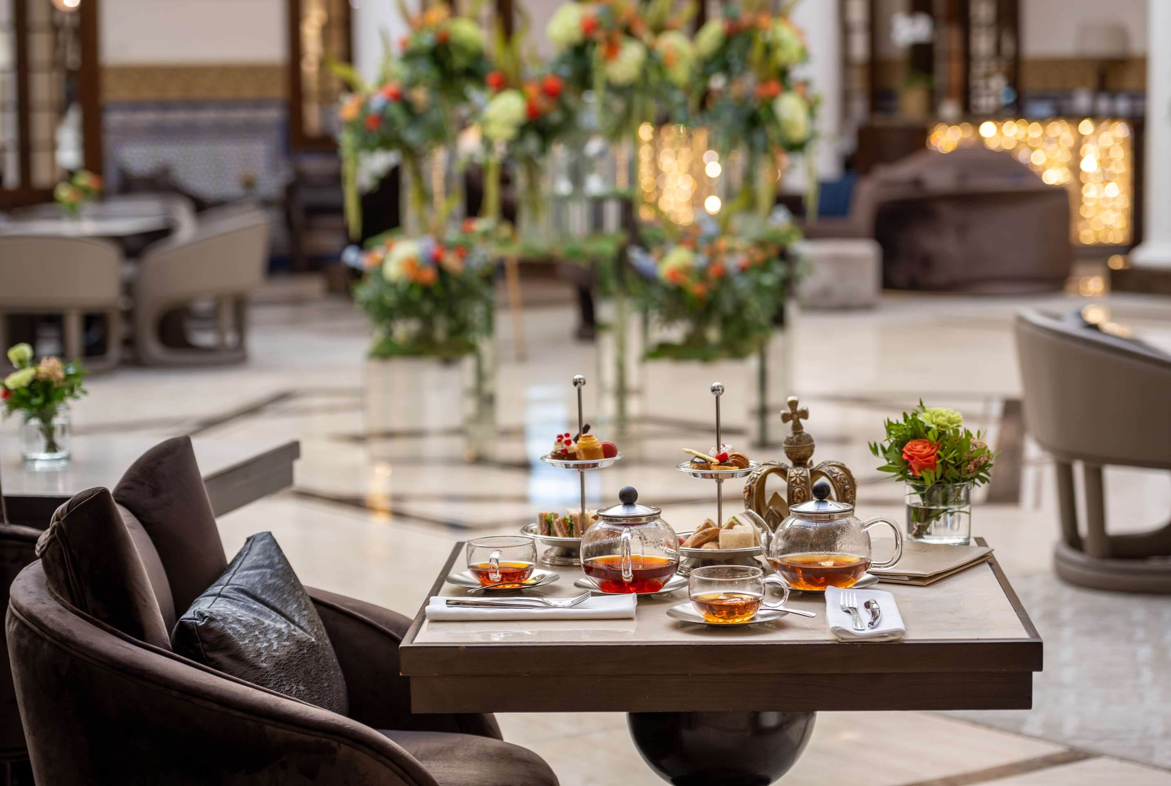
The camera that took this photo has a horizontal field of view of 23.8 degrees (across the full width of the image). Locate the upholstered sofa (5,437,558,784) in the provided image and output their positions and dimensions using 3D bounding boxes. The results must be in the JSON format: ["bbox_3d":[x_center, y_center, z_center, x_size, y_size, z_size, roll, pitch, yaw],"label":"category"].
[{"bbox_3d":[-0.430,0.559,4.025,0.800,0.910,0.860,0,6,3],"label":"upholstered sofa"}]

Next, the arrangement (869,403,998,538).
[{"bbox_3d":[0.494,0.116,3.957,0.184,0.201,0.165,-1,6,3],"label":"arrangement"}]

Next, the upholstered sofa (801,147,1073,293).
[{"bbox_3d":[2.355,-1.169,18.640,1.631,0.925,1.350,1,7,16],"label":"upholstered sofa"}]

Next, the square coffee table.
[{"bbox_3d":[0.183,0.618,3.698,0.760,0.730,0.746,-1,6,3],"label":"square coffee table"}]

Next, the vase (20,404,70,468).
[{"bbox_3d":[-1.052,0.077,5.410,0.096,0.100,0.096,0,6,3],"label":"vase"}]

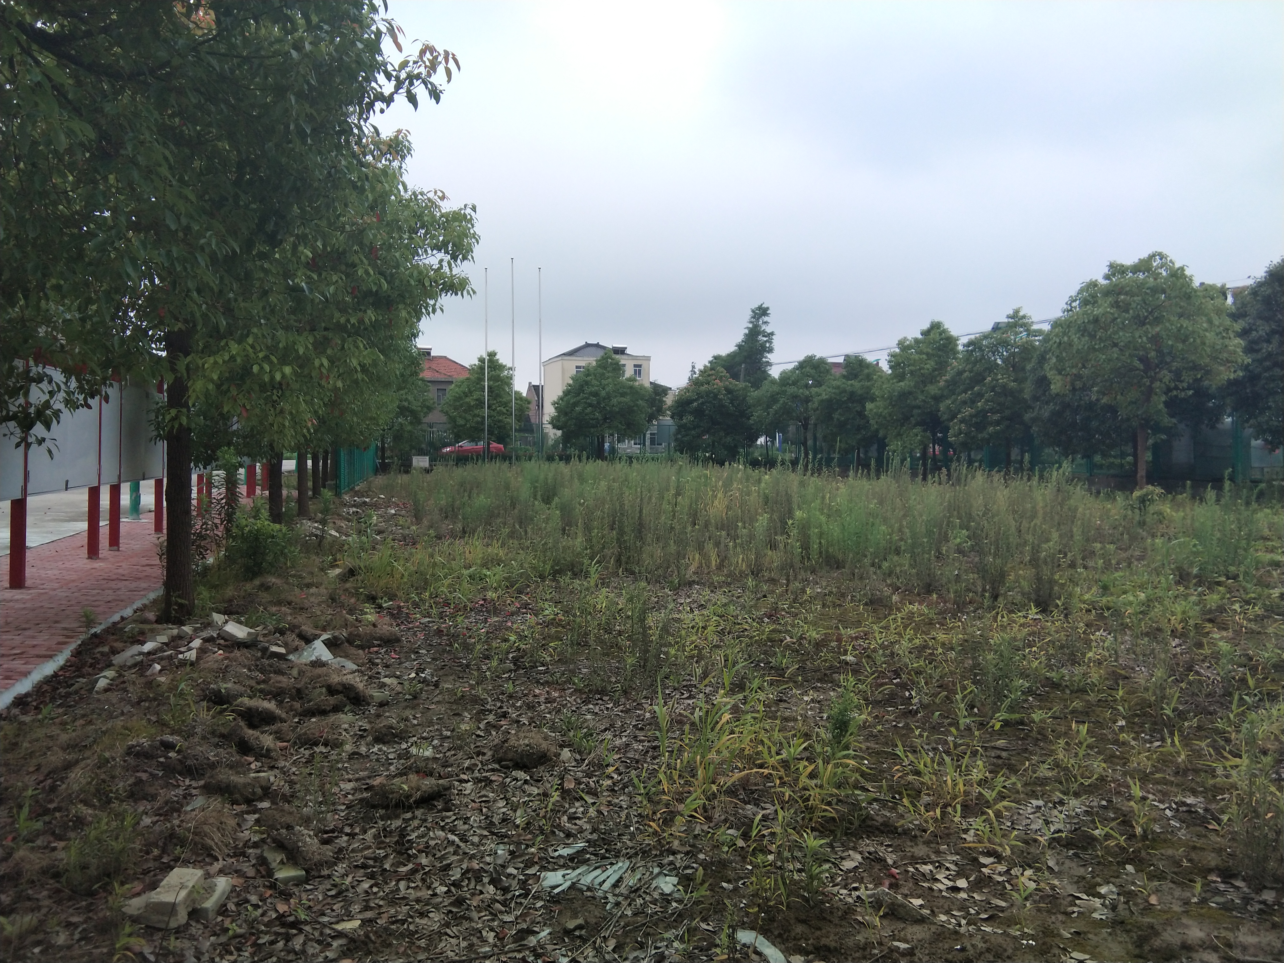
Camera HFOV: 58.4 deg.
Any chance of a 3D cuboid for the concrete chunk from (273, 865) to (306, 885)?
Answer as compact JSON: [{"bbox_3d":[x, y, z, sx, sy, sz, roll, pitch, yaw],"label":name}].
[{"bbox_3d":[-1.215,1.351,3.985,0.110,0.045,0.110,-1,2,-20],"label":"concrete chunk"}]

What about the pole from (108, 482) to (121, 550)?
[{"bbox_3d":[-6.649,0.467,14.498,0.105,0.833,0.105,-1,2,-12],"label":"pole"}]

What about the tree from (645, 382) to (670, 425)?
[{"bbox_3d":[-0.030,-3.279,67.930,4.000,5.230,4.000,0,2,0],"label":"tree"}]

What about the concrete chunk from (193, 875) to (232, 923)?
[{"bbox_3d":[-1.405,1.352,3.725,0.100,0.060,0.210,0,2,-5],"label":"concrete chunk"}]

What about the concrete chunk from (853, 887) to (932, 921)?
[{"bbox_3d":[0.800,1.353,3.685,0.220,0.060,0.120,1,2,20],"label":"concrete chunk"}]

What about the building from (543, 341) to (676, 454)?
[{"bbox_3d":[-3.515,-8.058,113.500,10.900,11.300,9.200,-1,2,-15],"label":"building"}]

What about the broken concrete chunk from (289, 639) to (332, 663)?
[{"bbox_3d":[-2.027,1.030,7.028,0.280,0.130,0.200,0,2,-16],"label":"broken concrete chunk"}]

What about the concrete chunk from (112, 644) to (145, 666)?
[{"bbox_3d":[-3.550,1.204,7.992,0.180,0.085,0.220,1,2,22],"label":"concrete chunk"}]

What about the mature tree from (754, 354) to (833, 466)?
[{"bbox_3d":[8.237,-3.538,60.422,4.300,6.243,4.300,0,2,0],"label":"mature tree"}]

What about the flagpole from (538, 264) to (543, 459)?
[{"bbox_3d":[-4.734,-5.141,53.873,0.140,9.830,0.140,0,2,-13],"label":"flagpole"}]

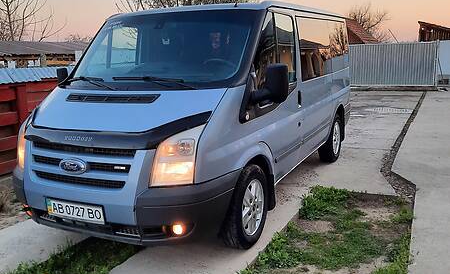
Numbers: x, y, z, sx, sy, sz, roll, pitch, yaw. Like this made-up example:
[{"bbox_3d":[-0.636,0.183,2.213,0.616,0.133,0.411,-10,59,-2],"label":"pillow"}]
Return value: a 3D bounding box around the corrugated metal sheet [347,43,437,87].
[{"bbox_3d":[6.347,-2.773,16.741,3.350,1.650,0.060,3,12,24],"label":"corrugated metal sheet"}]

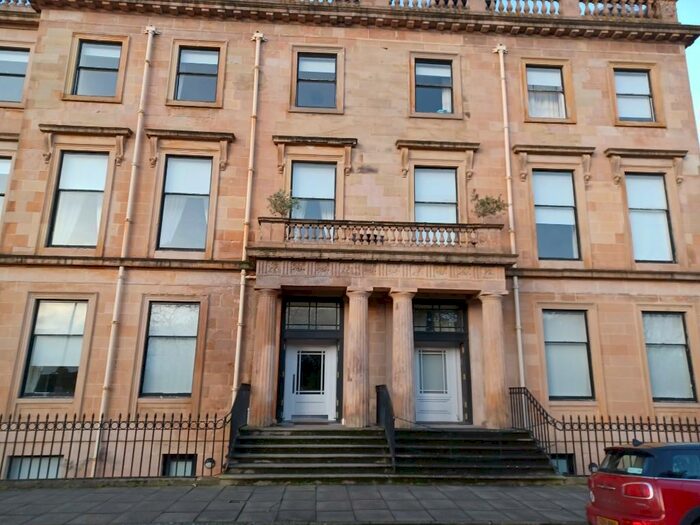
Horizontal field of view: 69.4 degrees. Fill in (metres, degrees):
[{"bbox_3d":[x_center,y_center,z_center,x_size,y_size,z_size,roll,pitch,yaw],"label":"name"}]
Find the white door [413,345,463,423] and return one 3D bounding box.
[{"bbox_3d":[2.528,3.587,15.071,1.438,2.216,0.079,2,-14,-3],"label":"white door"}]

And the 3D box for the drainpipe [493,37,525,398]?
[{"bbox_3d":[4.908,-1.330,15.277,0.340,12.102,0.240,2,-14,-4],"label":"drainpipe"}]

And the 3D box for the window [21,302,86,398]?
[{"bbox_3d":[-7.941,2.337,13.758,1.386,2.582,0.160,2,-14,-4],"label":"window"}]

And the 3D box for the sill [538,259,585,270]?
[{"bbox_3d":[6.330,0.123,15.267,1.437,0.277,0.240,2,-14,-4],"label":"sill"}]

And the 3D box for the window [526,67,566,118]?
[{"bbox_3d":[6.369,-5.512,16.308,1.218,1.918,0.200,1,-14,-4],"label":"window"}]

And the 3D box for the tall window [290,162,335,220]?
[{"bbox_3d":[-1.063,-1.651,14.922,1.304,2.866,0.138,2,-14,-3],"label":"tall window"}]

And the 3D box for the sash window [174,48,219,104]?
[{"bbox_3d":[-4.762,-5.888,15.784,1.264,1.910,0.157,2,-14,-3],"label":"sash window"}]

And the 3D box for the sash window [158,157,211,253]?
[{"bbox_3d":[-4.785,-1.775,14.756,1.344,2.910,0.157,2,-14,-3],"label":"sash window"}]

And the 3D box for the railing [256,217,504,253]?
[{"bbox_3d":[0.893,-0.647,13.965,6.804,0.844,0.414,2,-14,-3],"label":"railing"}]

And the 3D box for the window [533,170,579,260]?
[{"bbox_3d":[6.282,-1.454,15.306,1.316,2.884,0.200,1,-14,-4],"label":"window"}]

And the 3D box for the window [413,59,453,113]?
[{"bbox_3d":[2.710,-5.670,16.437,1.212,1.961,0.160,2,-14,-4],"label":"window"}]

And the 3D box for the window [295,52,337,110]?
[{"bbox_3d":[-1.056,-5.779,16.197,1.271,1.939,0.160,2,-14,-4],"label":"window"}]

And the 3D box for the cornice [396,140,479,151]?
[{"bbox_3d":[2.703,-3.570,15.605,2.605,0.159,0.330,2,-14,-4],"label":"cornice"}]

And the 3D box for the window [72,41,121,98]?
[{"bbox_3d":[-7.808,-5.957,15.803,1.284,1.915,0.160,2,-14,-4],"label":"window"}]

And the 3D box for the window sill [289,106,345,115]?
[{"bbox_3d":[-1.047,-4.681,15.843,1.693,0.142,0.240,2,-14,-4],"label":"window sill"}]

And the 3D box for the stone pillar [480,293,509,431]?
[{"bbox_3d":[3.651,2.421,12.795,0.650,3.352,0.650,2,-14,-3],"label":"stone pillar"}]

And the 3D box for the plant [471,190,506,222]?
[{"bbox_3d":[4.003,-1.204,14.409,1.086,1.811,0.920,2,-14,-4],"label":"plant"}]

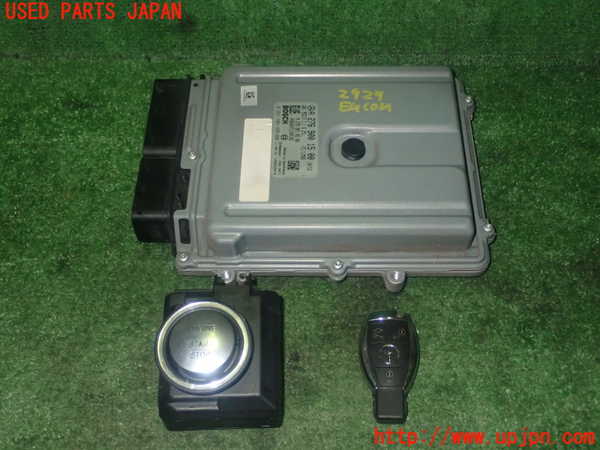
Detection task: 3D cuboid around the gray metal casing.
[{"bbox_3d":[0.026,-0.044,0.610,0.245,0.043,0.203,0,56,0],"label":"gray metal casing"}]

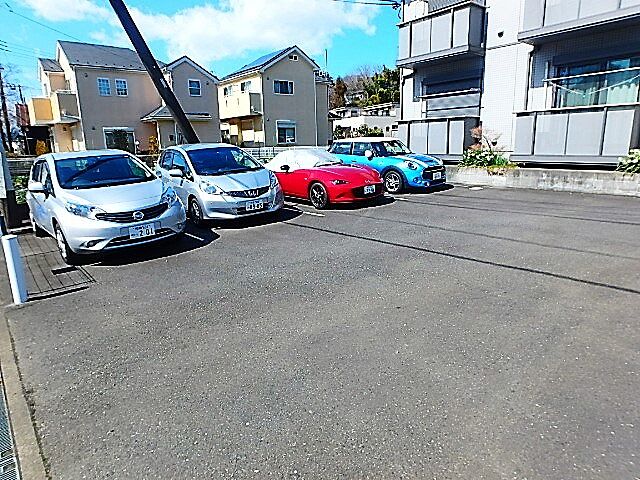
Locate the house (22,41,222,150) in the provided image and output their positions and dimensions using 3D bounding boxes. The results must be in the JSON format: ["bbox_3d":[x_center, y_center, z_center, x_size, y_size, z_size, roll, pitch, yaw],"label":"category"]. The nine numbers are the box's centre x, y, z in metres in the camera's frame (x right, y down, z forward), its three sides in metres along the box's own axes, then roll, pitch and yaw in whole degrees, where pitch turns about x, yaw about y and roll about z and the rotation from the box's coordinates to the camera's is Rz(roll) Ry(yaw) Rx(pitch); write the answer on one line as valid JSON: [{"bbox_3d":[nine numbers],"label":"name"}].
[{"bbox_3d":[-12.717,-8.504,25.411,10.000,7.600,7.500,-12,17,-34],"label":"house"}]

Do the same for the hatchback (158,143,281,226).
[{"bbox_3d":[-2.390,-1.358,8.659,1.715,1.525,3.900,-14,19,-36],"label":"hatchback"}]

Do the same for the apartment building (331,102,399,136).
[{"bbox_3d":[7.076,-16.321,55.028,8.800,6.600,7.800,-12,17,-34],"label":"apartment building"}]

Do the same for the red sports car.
[{"bbox_3d":[-0.108,-1.648,9.853,1.755,1.235,3.915,-14,19,-37],"label":"red sports car"}]

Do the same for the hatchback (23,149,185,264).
[{"bbox_3d":[-3.785,-0.747,6.612,1.715,1.525,4.100,-16,20,-40],"label":"hatchback"}]

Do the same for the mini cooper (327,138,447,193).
[{"bbox_3d":[1.879,-2.280,11.493,1.747,1.415,3.850,-14,19,-37],"label":"mini cooper"}]

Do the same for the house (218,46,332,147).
[{"bbox_3d":[-3.709,-10.292,30.468,5.950,8.000,8.250,-12,17,-34],"label":"house"}]

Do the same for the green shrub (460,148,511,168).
[{"bbox_3d":[4.555,-2.283,10.785,0.650,0.560,1.100,-14,19,-39],"label":"green shrub"}]

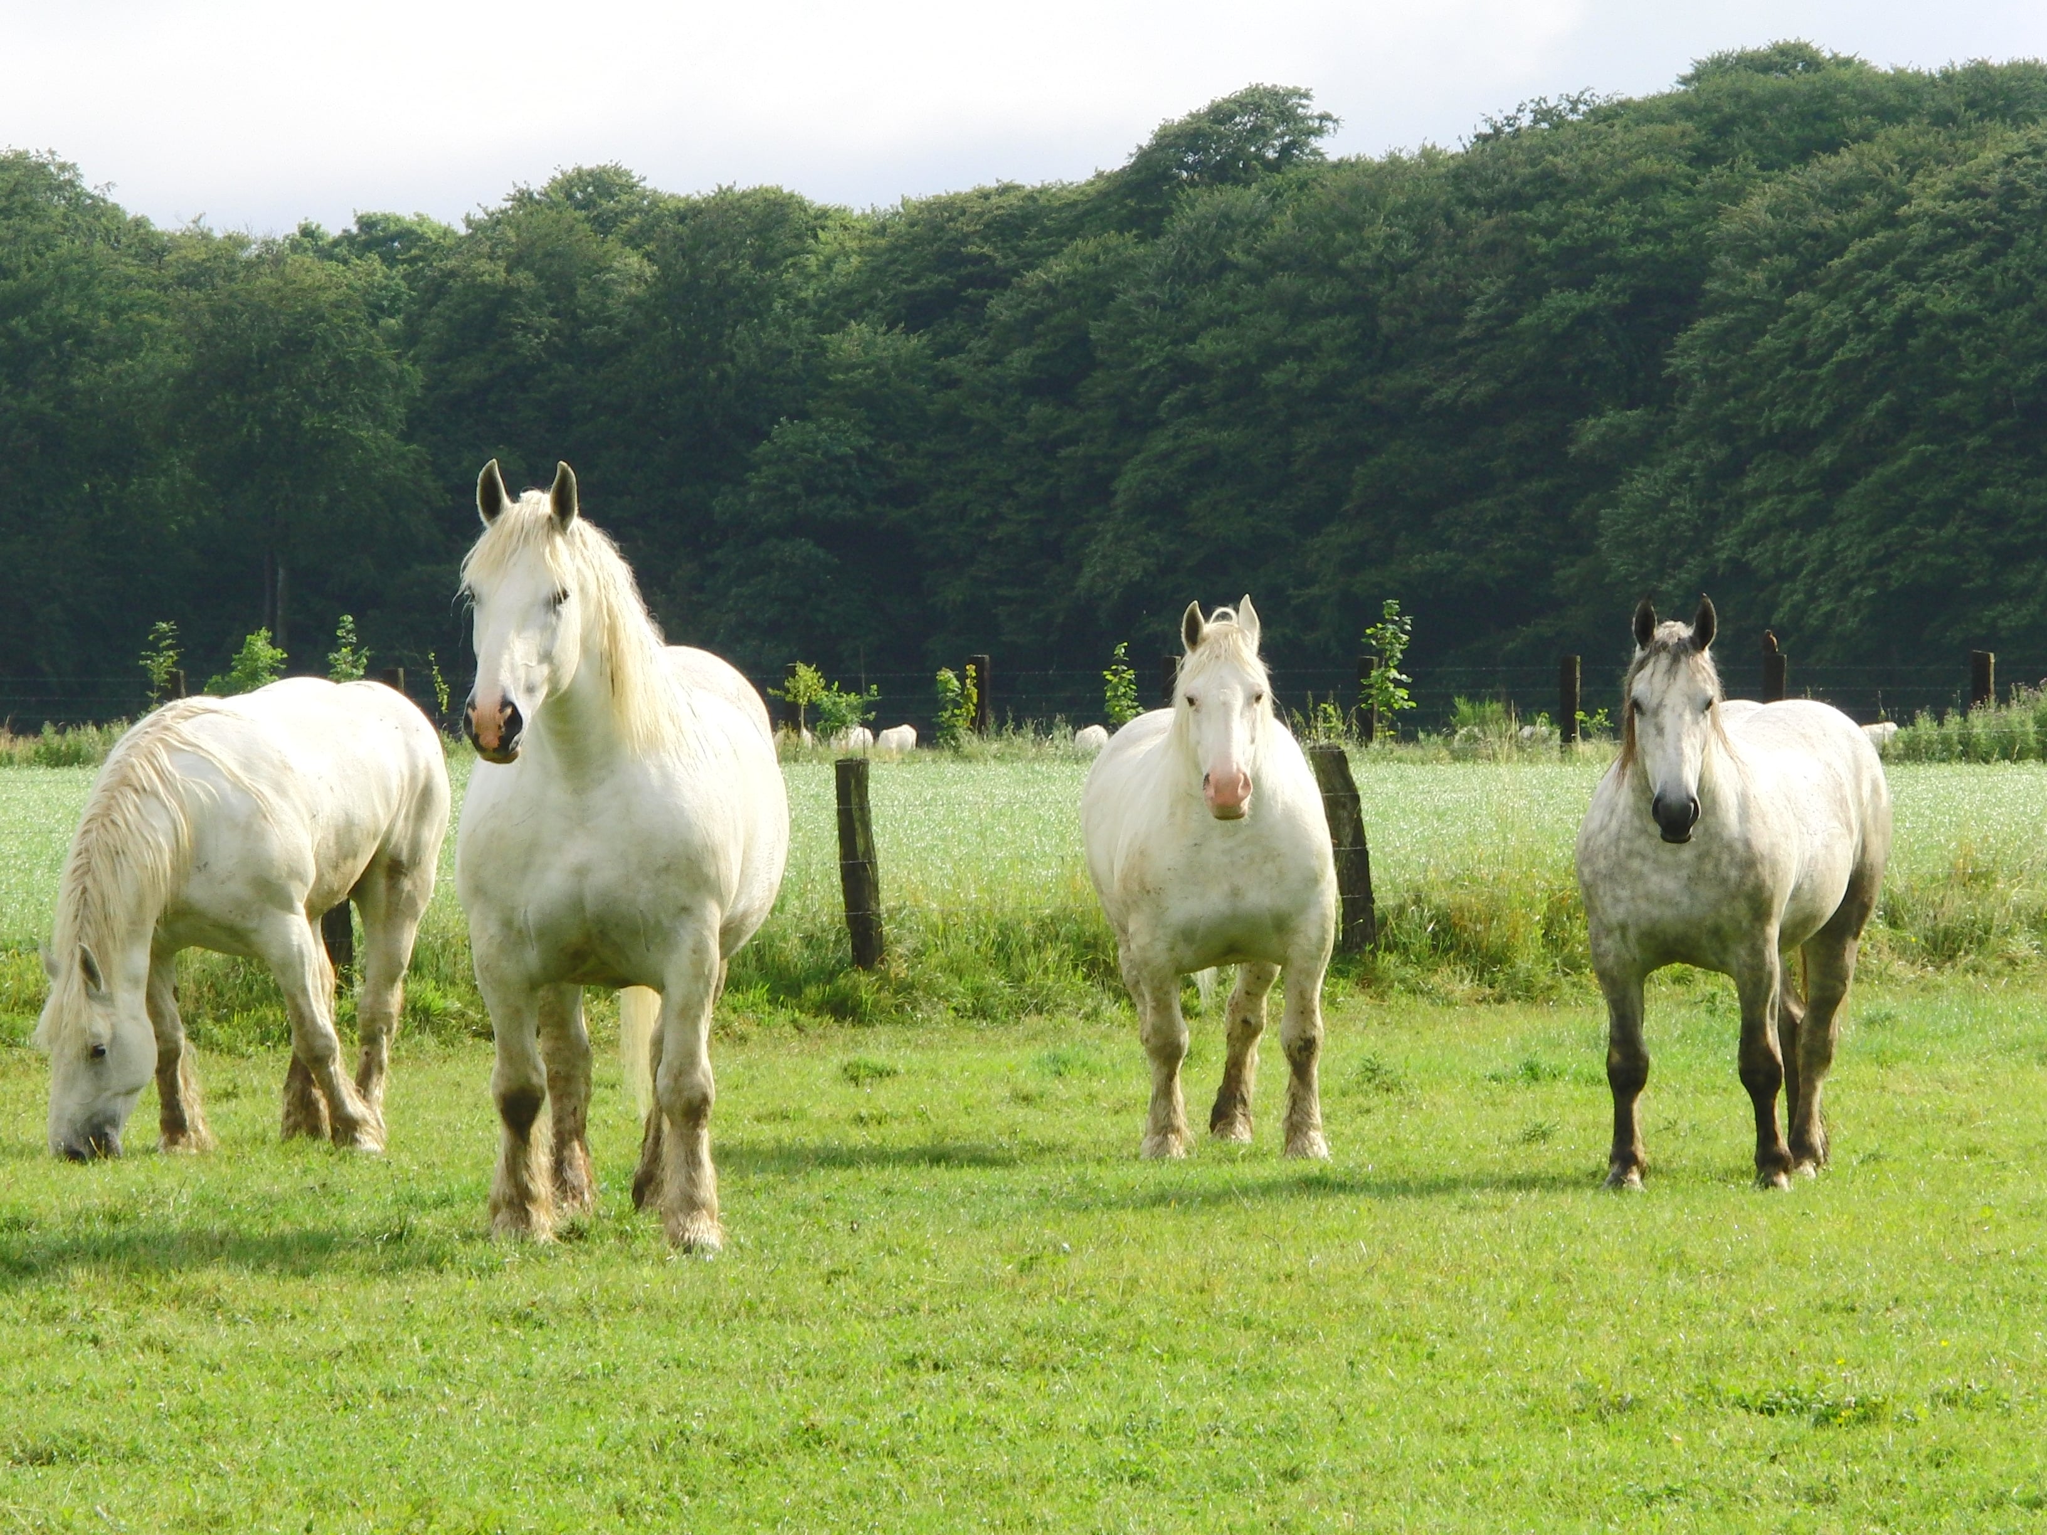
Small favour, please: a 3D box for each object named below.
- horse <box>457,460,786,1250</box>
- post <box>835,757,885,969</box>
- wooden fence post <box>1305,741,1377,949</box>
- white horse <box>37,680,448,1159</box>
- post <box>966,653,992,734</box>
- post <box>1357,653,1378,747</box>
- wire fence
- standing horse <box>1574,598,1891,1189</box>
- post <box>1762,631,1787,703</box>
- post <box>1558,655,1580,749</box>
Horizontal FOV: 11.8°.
[{"bbox_3d":[-1.130,0.242,28.200,0.760,2.180,2.400,0,0,8],"label":"horse"},{"bbox_3d":[-0.826,0.502,50.000,0.170,1.110,0.170,-4,0,0],"label":"post"},{"bbox_3d":[1.656,0.442,51.000,0.180,1.130,0.180,-9,0,0],"label":"wooden fence post"},{"bbox_3d":[-2.600,0.510,33.200,0.780,1.580,2.400,0,0,22],"label":"white horse"},{"bbox_3d":[-0.490,-0.730,110.000,0.210,1.100,0.210,0,0,0],"label":"post"},{"bbox_3d":[3.830,-0.713,110.000,0.210,1.100,0.210,0,0,0],"label":"post"},{"bbox_3d":[-0.027,-0.721,110.000,22.800,1.080,0.200,0,0,0],"label":"wire fence"},{"bbox_3d":[2.320,0.405,32.200,0.750,1.890,2.400,0,0,14],"label":"standing horse"},{"bbox_3d":[8.287,-0.750,109.000,0.220,1.130,0.220,0,0,0],"label":"post"},{"bbox_3d":[6.083,-0.713,110.000,0.210,1.100,0.210,0,0,0],"label":"post"}]

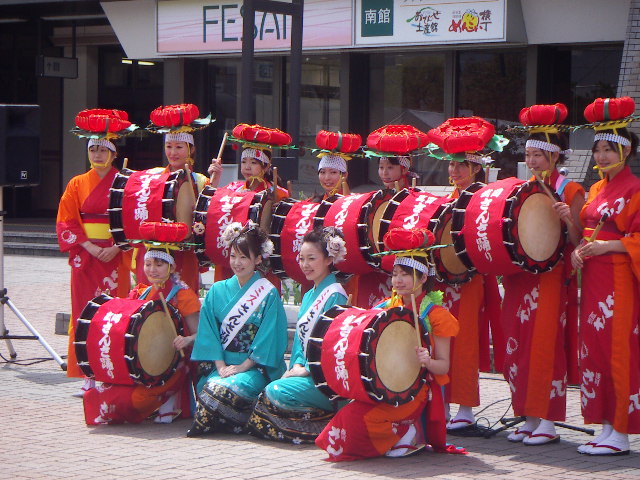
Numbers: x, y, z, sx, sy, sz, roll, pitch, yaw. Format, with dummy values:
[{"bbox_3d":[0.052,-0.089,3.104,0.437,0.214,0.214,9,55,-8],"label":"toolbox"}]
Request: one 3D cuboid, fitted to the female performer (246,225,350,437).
[{"bbox_3d":[-0.086,0.495,10.450,0.680,1.080,0.500,-2,3,-42],"label":"female performer"}]

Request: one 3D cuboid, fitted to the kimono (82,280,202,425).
[{"bbox_3d":[-0.988,0.628,11.050,0.560,0.780,0.580,2,3,36],"label":"kimono"}]

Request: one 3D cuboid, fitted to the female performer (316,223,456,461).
[{"bbox_3d":[0.323,0.490,9.699,0.550,1.112,0.680,3,3,41],"label":"female performer"}]

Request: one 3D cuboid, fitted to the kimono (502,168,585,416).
[{"bbox_3d":[1.151,0.288,10.380,0.450,1.290,0.350,2,3,45],"label":"kimono"}]

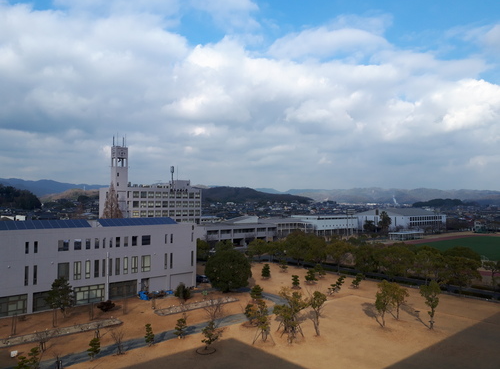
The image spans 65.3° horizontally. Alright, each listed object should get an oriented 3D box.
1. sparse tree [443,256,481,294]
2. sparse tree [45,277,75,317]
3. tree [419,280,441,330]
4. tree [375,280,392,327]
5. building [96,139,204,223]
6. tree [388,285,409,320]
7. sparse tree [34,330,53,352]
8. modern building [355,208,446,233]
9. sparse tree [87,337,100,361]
[{"bbox_3d":[41.810,17.440,76.890,7.480,6.440,7.480,0,-3,0],"label":"sparse tree"},{"bbox_3d":[-27.789,16.544,57.040,4.231,5.817,4.231,1,-3,-25],"label":"sparse tree"},{"bbox_3d":[24.180,16.250,52.620,2.890,6.520,2.890,0,-3,0],"label":"tree"},{"bbox_3d":[17.949,15.984,52.240,2.270,6.182,2.270,-1,-3,19],"label":"tree"},{"bbox_3d":[-41.120,5.420,161.810,35.200,38.500,20.000,2,-3,-38],"label":"building"},{"bbox_3d":[21.206,16.610,55.320,2.830,5.219,2.830,-1,-3,20],"label":"tree"},{"bbox_3d":[-23.670,17.930,44.750,2.060,2.420,2.060,0,-3,0],"label":"sparse tree"},{"bbox_3d":[90.511,21.014,231.464,47.000,13.600,31.000,2,-4,-37],"label":"modern building"},{"bbox_3d":[-16.510,17.450,41.275,1.374,2.366,1.374,1,-3,-22],"label":"sparse tree"}]

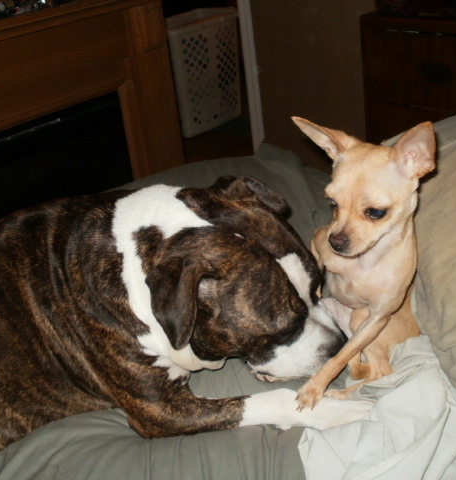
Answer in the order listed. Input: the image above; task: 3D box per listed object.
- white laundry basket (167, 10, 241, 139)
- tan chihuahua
[{"bbox_3d":[-0.206,-0.907,3.608,0.346,0.550,0.522,19,36,42],"label":"white laundry basket"},{"bbox_3d":[0.164,0.007,0.823,0.175,0.335,0.225,7,30,27],"label":"tan chihuahua"}]

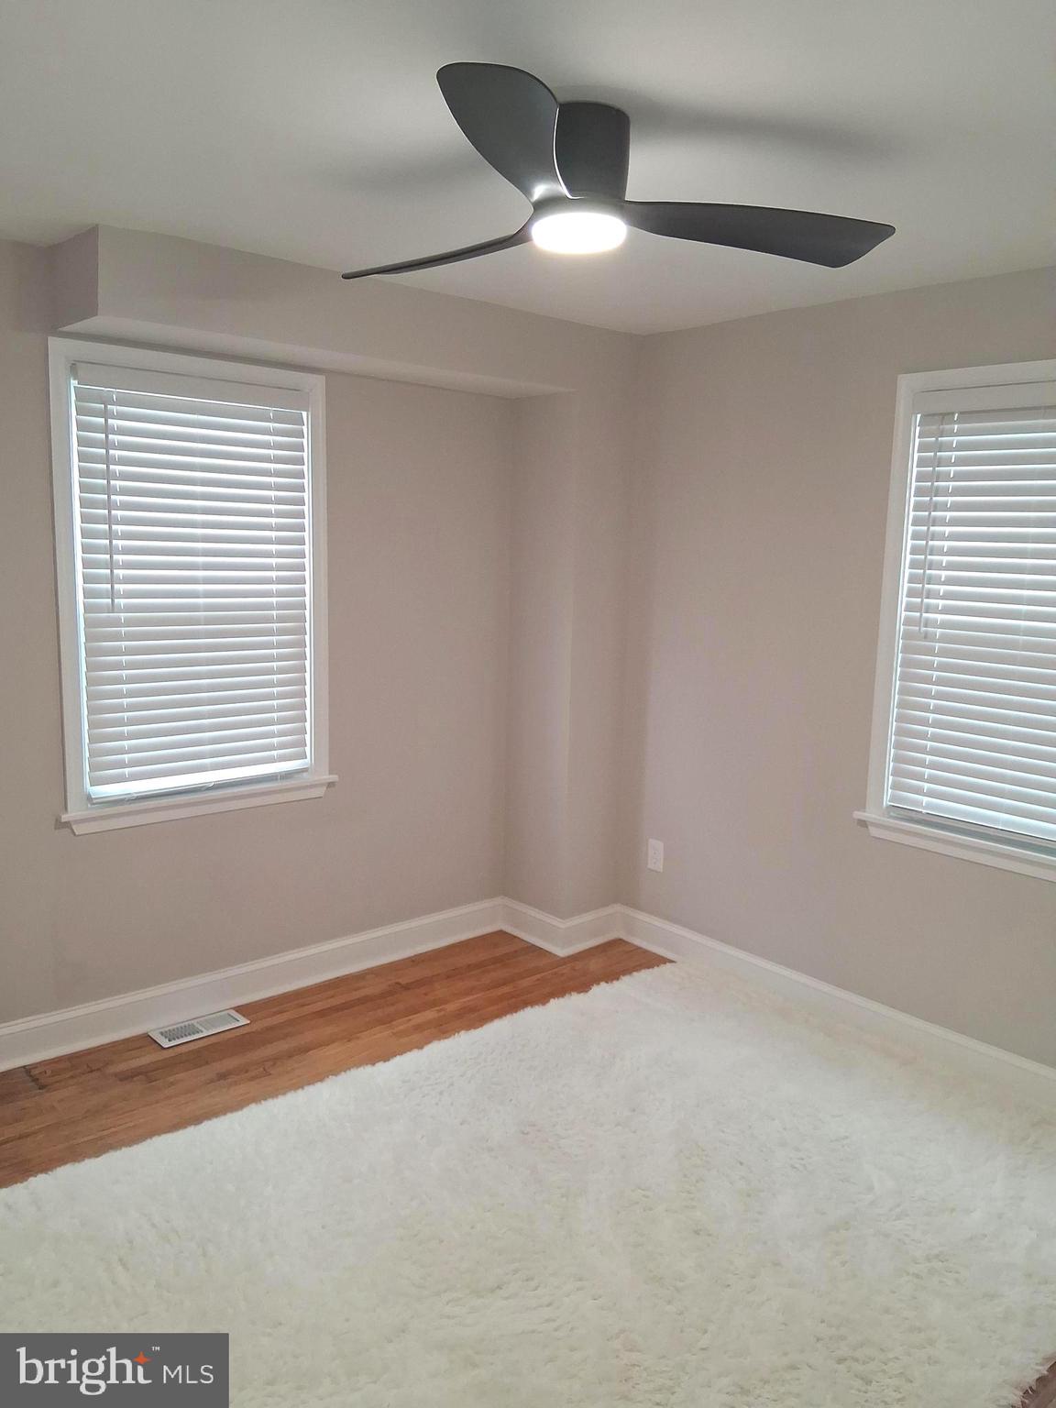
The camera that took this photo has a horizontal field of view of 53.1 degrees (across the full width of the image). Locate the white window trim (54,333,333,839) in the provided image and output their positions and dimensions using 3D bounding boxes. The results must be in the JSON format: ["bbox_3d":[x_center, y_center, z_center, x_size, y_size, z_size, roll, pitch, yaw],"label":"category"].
[{"bbox_3d":[-1.040,-0.352,3.387,0.945,1.458,0.090,-6,11,-40],"label":"white window trim"}]

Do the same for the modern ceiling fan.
[{"bbox_3d":[0.026,-0.998,2.105,1.210,0.218,1.130,-6,11,-40],"label":"modern ceiling fan"}]

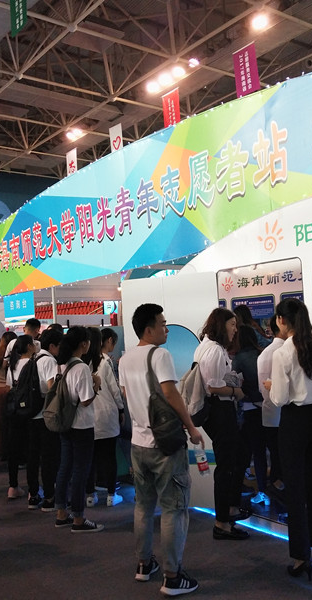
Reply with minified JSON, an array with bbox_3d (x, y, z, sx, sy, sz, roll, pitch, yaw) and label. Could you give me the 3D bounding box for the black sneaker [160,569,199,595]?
[{"bbox_3d":[0.150,1.643,3.540,0.270,0.110,0.100,0,-5,-37],"label":"black sneaker"}]

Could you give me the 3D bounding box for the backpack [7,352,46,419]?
[{"bbox_3d":[-1.191,0.795,5.400,0.330,0.530,0.240,-6,-5,37],"label":"backpack"}]

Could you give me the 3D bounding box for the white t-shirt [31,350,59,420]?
[{"bbox_3d":[-1.043,0.785,5.520,0.270,0.650,0.440,1,-5,-42],"label":"white t-shirt"}]

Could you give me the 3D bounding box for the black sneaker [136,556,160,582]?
[{"bbox_3d":[-0.038,1.672,3.820,0.100,0.110,0.270,-4,-4,17],"label":"black sneaker"}]

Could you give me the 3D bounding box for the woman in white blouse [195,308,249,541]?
[{"bbox_3d":[0.492,0.903,4.450,0.380,1.660,0.440,-2,-4,-10],"label":"woman in white blouse"}]

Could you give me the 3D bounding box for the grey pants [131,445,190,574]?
[{"bbox_3d":[0.027,1.230,3.650,0.310,0.870,0.400,1,-6,-44],"label":"grey pants"}]

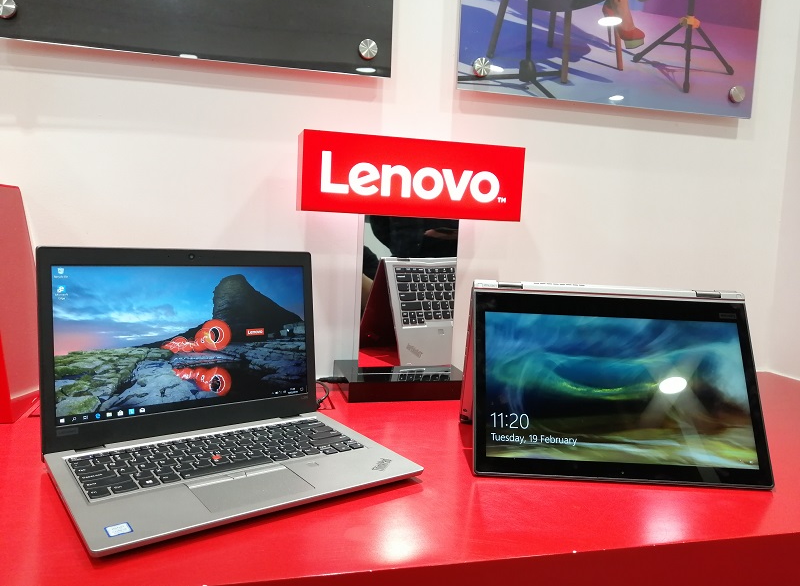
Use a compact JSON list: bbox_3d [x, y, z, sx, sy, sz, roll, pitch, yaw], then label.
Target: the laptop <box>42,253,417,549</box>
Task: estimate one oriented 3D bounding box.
[{"bbox_3d":[-0.174,0.074,0.649,0.322,0.227,0.258,-2,7,-37],"label":"laptop"}]

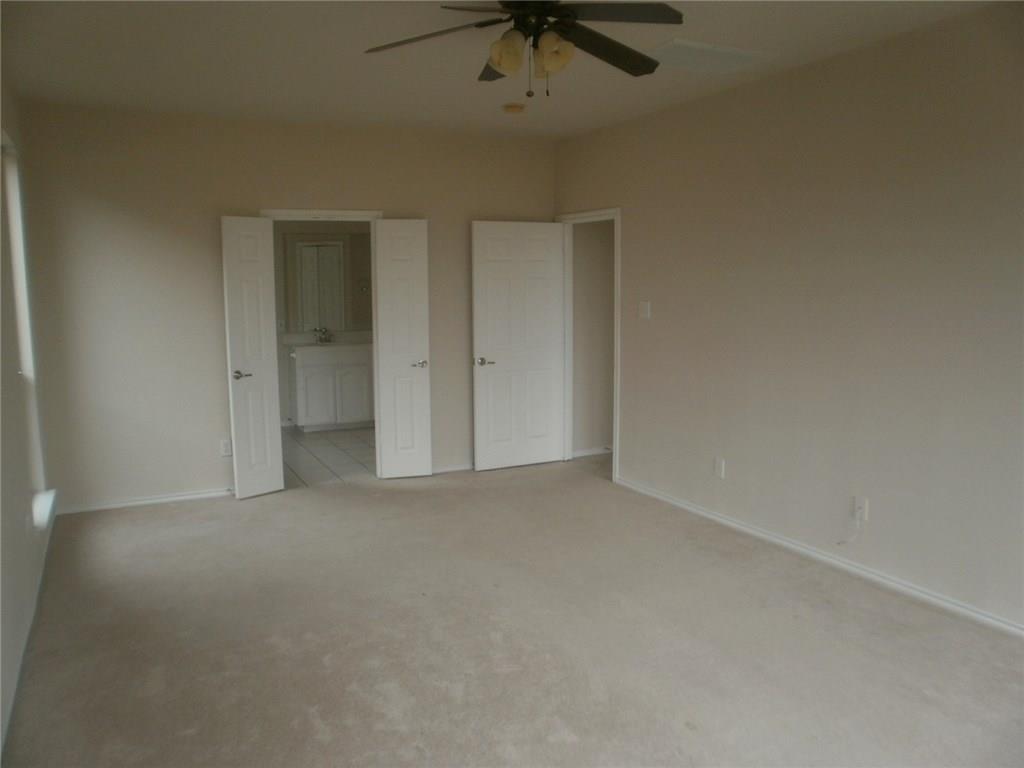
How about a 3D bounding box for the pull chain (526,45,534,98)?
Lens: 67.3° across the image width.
[{"bbox_3d":[0.073,-1.247,3.052,0.030,0.215,0.030,0,8,0],"label":"pull chain"}]

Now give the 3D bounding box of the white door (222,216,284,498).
[{"bbox_3d":[-1.886,-0.192,5.625,0.045,2.032,0.390,7,10,42],"label":"white door"}]

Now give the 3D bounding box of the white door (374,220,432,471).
[{"bbox_3d":[-0.852,-0.257,6.082,0.405,2.032,0.045,-2,8,-12],"label":"white door"}]

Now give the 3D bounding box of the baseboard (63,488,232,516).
[{"bbox_3d":[-2.510,0.827,5.556,1.345,0.064,0.016,-4,8,-27],"label":"baseboard"}]

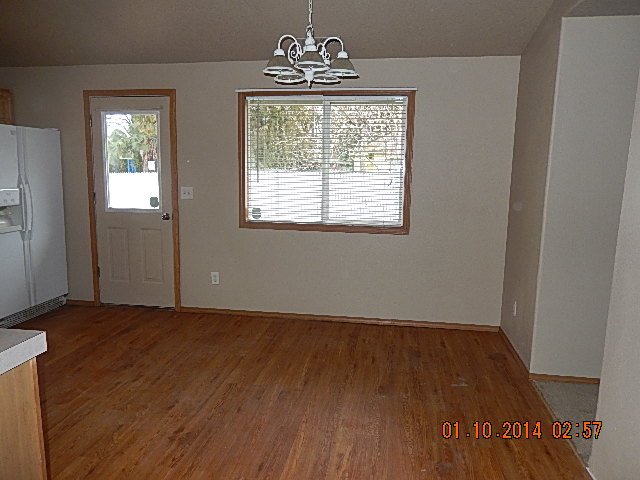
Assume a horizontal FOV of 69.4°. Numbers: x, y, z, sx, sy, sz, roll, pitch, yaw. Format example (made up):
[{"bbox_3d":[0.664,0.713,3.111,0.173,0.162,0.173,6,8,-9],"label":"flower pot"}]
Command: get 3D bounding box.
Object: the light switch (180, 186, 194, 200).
[{"bbox_3d":[-1.259,-0.440,4.377,0.118,0.114,0.018,2,8,9],"label":"light switch"}]

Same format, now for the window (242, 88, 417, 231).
[{"bbox_3d":[0.036,-0.705,4.170,1.447,1.140,0.040,2,8,9],"label":"window"}]

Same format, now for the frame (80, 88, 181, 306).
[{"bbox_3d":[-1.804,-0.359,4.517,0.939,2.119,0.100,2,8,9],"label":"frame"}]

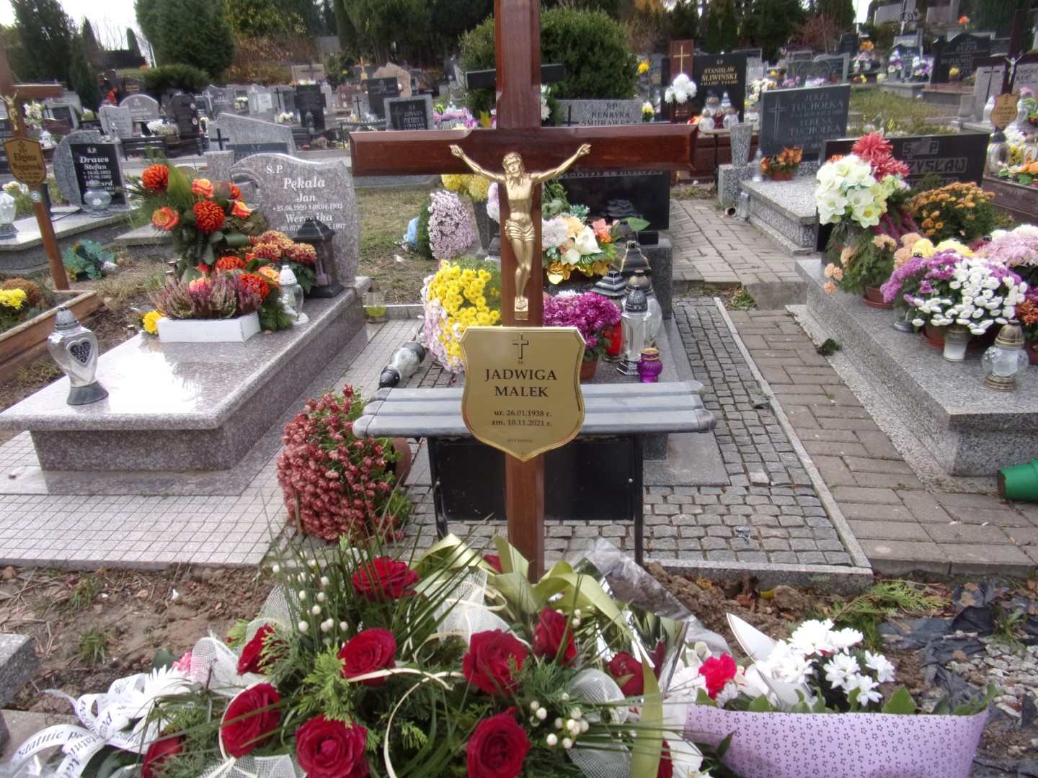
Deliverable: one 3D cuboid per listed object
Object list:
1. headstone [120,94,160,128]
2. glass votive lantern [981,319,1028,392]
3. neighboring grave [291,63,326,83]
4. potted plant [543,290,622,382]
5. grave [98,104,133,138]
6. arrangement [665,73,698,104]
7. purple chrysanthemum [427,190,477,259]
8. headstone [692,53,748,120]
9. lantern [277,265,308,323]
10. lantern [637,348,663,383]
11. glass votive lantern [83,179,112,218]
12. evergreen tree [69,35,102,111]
[{"bbox_3d":[-7.888,-5.759,14.975,0.760,0.740,0.180,0,23,5],"label":"headstone"},{"bbox_3d":[1.548,-0.106,2.290,0.128,0.220,0.128,-1,21,6],"label":"glass votive lantern"},{"bbox_3d":[-5.837,-8.710,20.000,0.930,0.650,0.130,-1,21,6],"label":"neighboring grave"},{"bbox_3d":[0.196,-0.192,2.577,0.360,0.310,0.340,0,23,5],"label":"potted plant"},{"bbox_3d":[-8.128,-5.383,14.500,0.620,0.640,0.100,-1,21,6],"label":"grave"},{"bbox_3d":[1.825,-3.386,8.100,0.360,0.330,0.300,0,20,6],"label":"arrangement"},{"bbox_3d":[-0.460,-1.129,4.950,0.330,0.450,0.380,0,20,6],"label":"purple chrysanthemum"},{"bbox_3d":[2.333,-3.530,8.400,0.620,0.740,0.090,-1,21,6],"label":"headstone"},{"bbox_3d":[-1.048,-0.441,3.346,0.115,0.280,0.115,0,23,5],"label":"lantern"},{"bbox_3d":[0.482,-0.087,2.650,0.093,0.125,0.093,0,20,6],"label":"lantern"},{"bbox_3d":[-3.571,-1.612,6.100,0.200,0.300,0.200,-1,21,6],"label":"glass votive lantern"},{"bbox_3d":[-10.286,-7.437,17.079,0.700,1.850,0.700,0,23,5],"label":"evergreen tree"}]

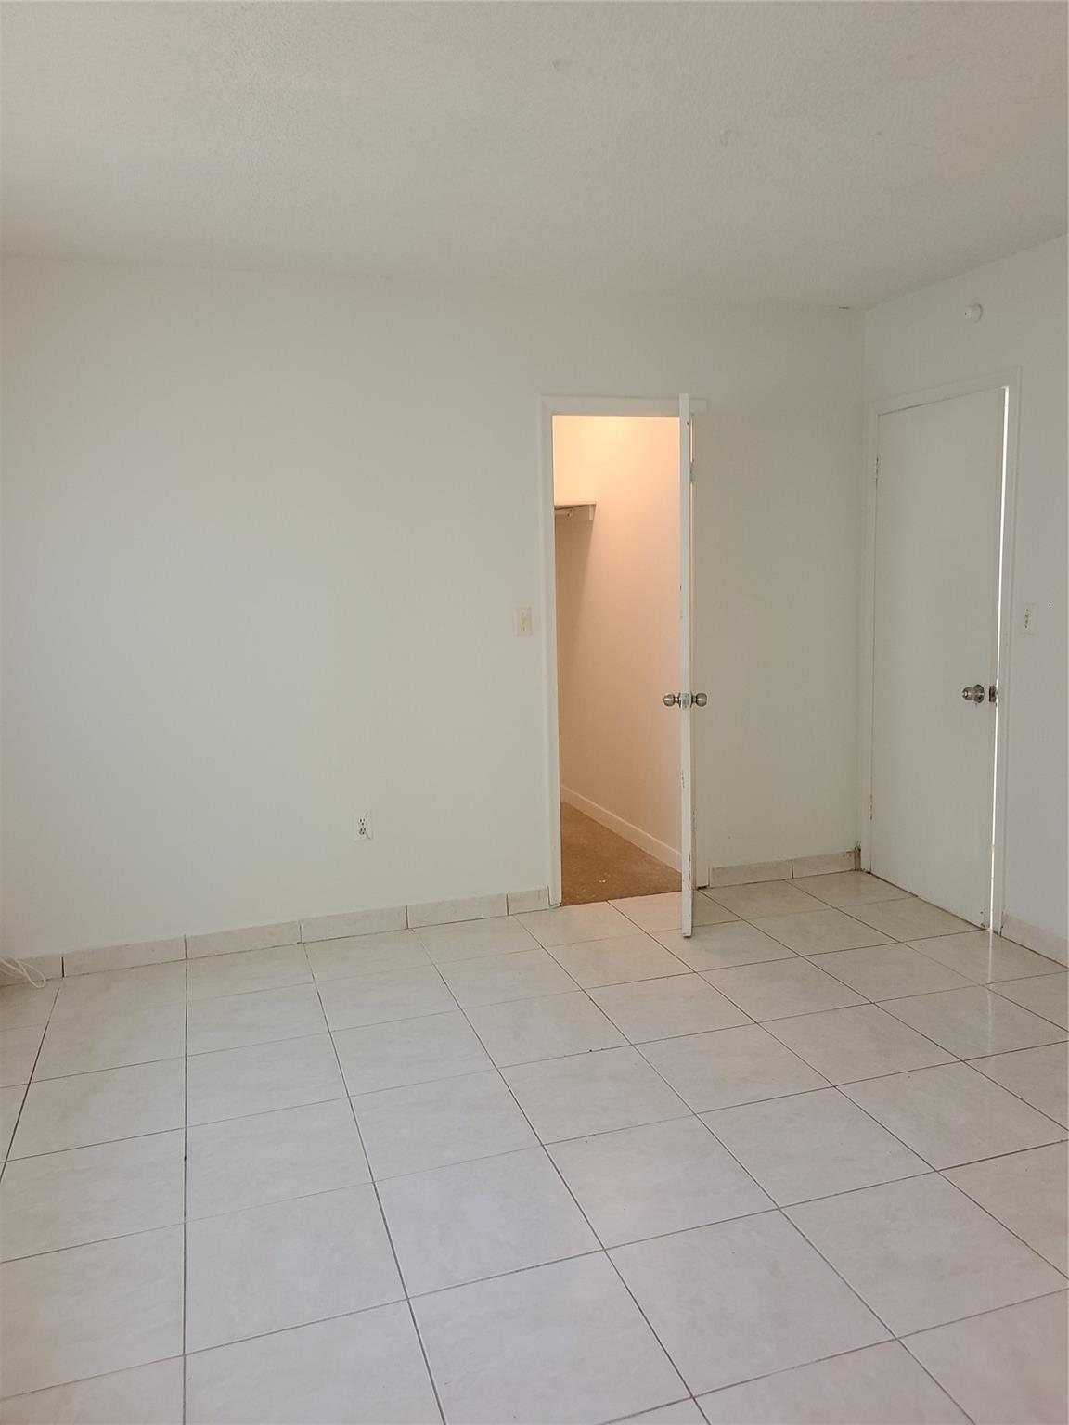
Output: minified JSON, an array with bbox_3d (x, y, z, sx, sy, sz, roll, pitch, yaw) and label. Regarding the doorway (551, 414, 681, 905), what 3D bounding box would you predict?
[{"bbox_3d":[0.371,-0.200,4.501,0.615,2.017,0.120,-4,9,-17],"label":"doorway"}]

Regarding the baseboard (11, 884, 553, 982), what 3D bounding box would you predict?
[{"bbox_3d":[-0.926,0.864,4.172,2.094,0.088,0.020,-5,9,-18],"label":"baseboard"}]

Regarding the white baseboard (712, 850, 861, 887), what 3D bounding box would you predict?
[{"bbox_3d":[1.134,0.707,4.815,0.750,0.086,0.020,-4,9,-16],"label":"white baseboard"}]

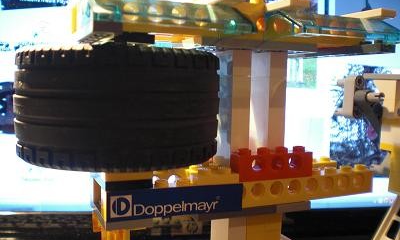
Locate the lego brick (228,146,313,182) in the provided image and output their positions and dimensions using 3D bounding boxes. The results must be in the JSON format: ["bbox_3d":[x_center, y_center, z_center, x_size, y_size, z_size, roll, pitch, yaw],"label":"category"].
[{"bbox_3d":[0.027,0.016,0.167,0.032,0.011,0.008,-1,6,-24],"label":"lego brick"}]

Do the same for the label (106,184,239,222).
[{"bbox_3d":[-0.007,0.028,0.148,0.049,0.010,0.001,0,6,-24],"label":"label"}]

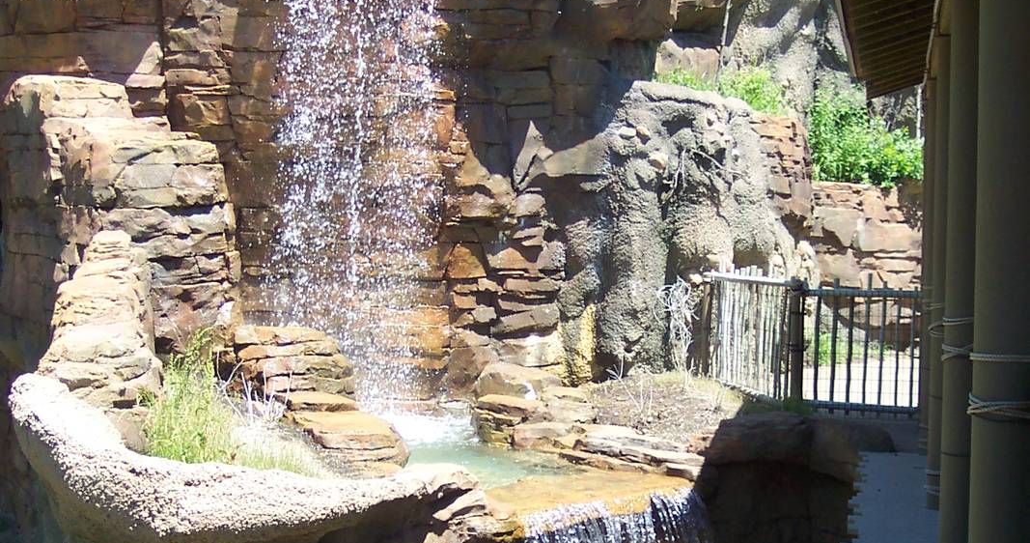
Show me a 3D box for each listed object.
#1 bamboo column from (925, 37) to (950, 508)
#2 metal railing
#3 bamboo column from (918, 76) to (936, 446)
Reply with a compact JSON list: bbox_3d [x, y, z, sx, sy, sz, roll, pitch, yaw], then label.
[{"bbox_3d":[2.425,0.005,9.130,0.190,2.630,0.190,1,1,13],"label":"bamboo column"},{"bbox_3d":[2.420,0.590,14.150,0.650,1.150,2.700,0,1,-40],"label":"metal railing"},{"bbox_3d":[2.980,-0.026,11.530,0.190,2.630,0.190,1,1,13],"label":"bamboo column"}]

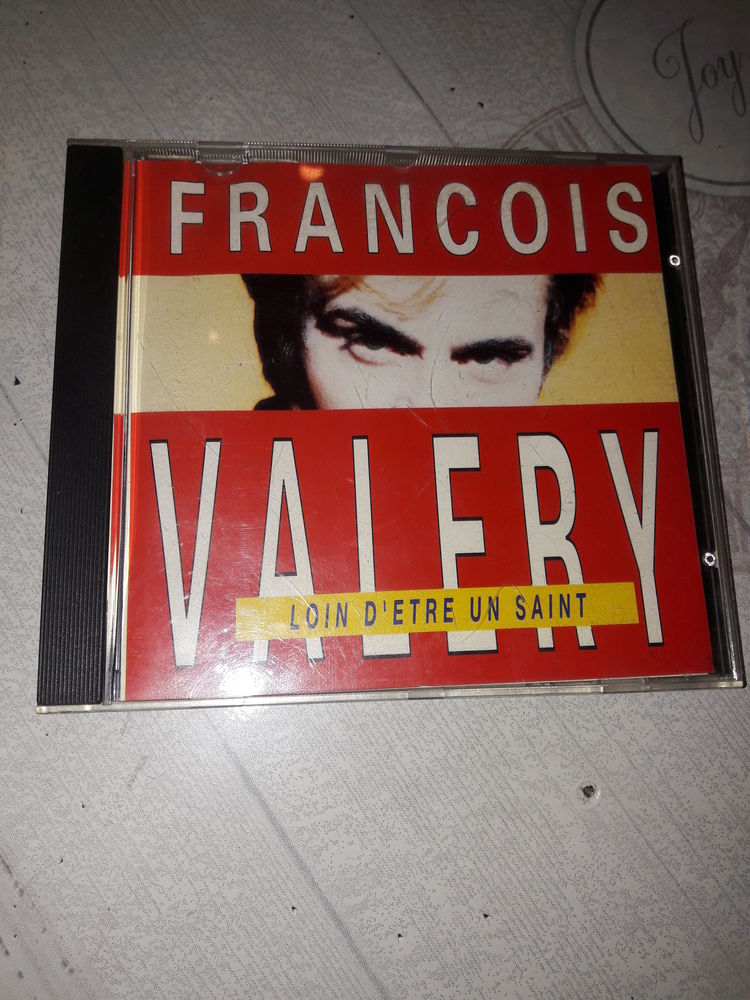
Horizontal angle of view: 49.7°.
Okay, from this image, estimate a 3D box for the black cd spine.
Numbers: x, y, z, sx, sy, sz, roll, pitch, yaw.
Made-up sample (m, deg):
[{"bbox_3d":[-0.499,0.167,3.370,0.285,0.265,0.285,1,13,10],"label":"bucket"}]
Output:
[{"bbox_3d":[-0.061,-0.019,0.173,0.012,0.008,0.122,-1,77,-5],"label":"black cd spine"}]

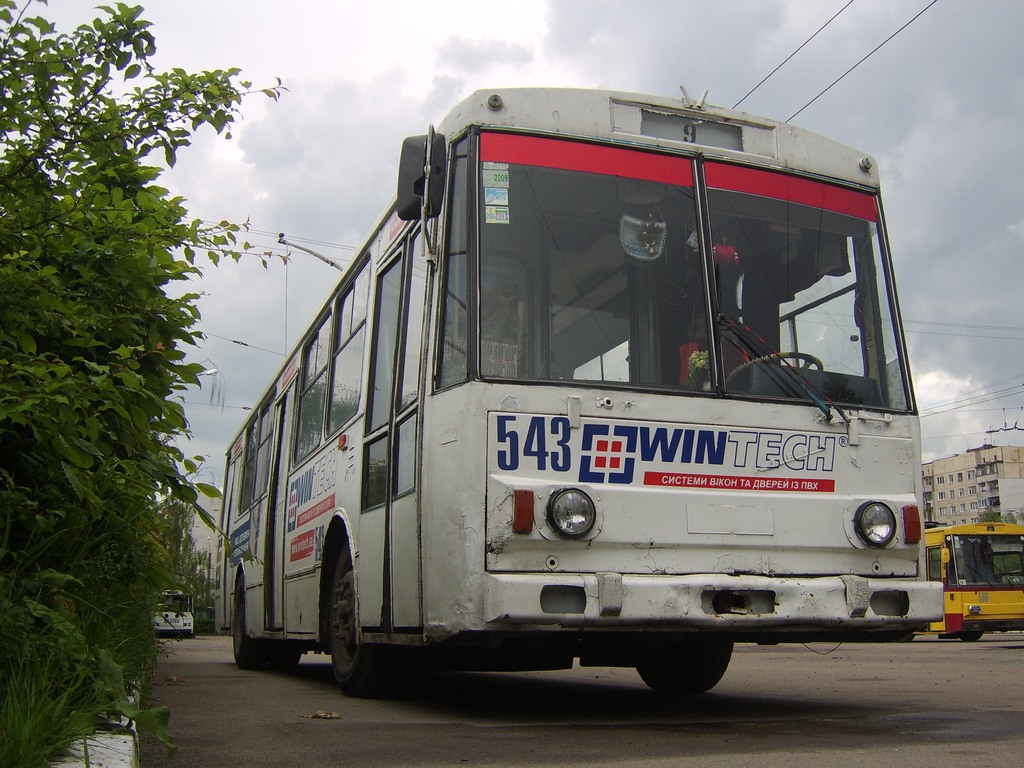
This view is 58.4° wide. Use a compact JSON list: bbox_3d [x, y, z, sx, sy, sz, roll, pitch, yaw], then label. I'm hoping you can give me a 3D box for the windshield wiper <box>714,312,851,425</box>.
[{"bbox_3d":[1.283,-0.051,4.314,0.800,0.140,0.090,39,-24,-8],"label":"windshield wiper"}]

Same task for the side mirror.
[{"bbox_3d":[-0.420,-0.967,4.252,0.210,0.400,0.110,-4,-15,14],"label":"side mirror"}]

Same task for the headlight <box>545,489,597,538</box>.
[{"bbox_3d":[0.238,0.525,3.737,0.205,0.205,0.100,5,-16,-20],"label":"headlight"}]

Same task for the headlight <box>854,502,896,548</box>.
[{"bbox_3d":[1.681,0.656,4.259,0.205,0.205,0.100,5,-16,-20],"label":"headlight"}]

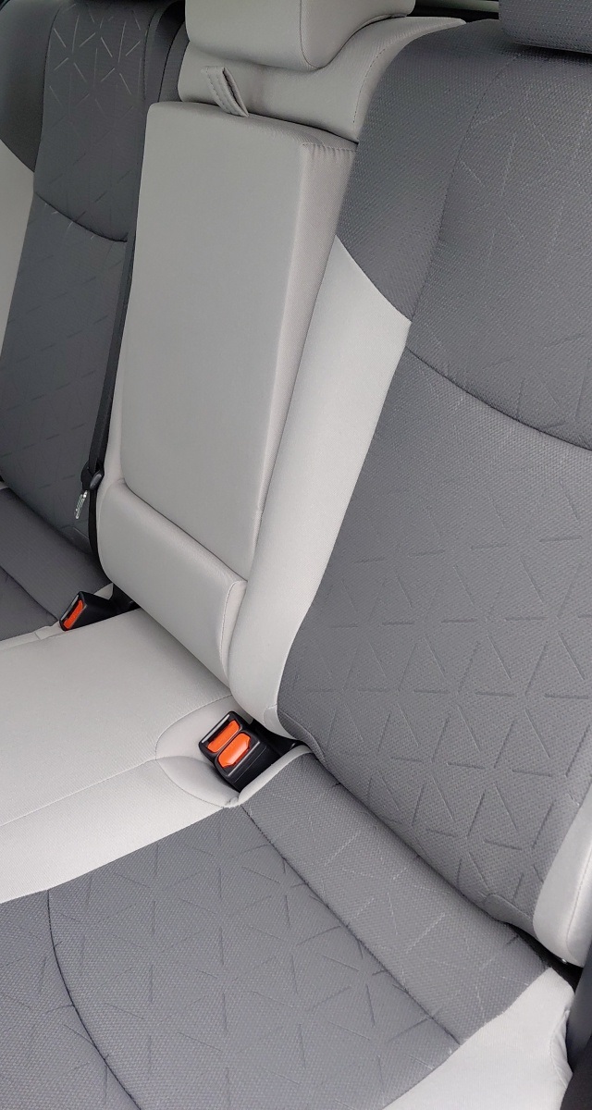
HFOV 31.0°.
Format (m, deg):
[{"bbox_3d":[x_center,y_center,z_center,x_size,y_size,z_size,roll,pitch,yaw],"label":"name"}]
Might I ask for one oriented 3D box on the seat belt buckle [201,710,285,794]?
[{"bbox_3d":[-0.046,0.197,1.034,0.047,0.066,0.057,-46,46,-6],"label":"seat belt buckle"}]

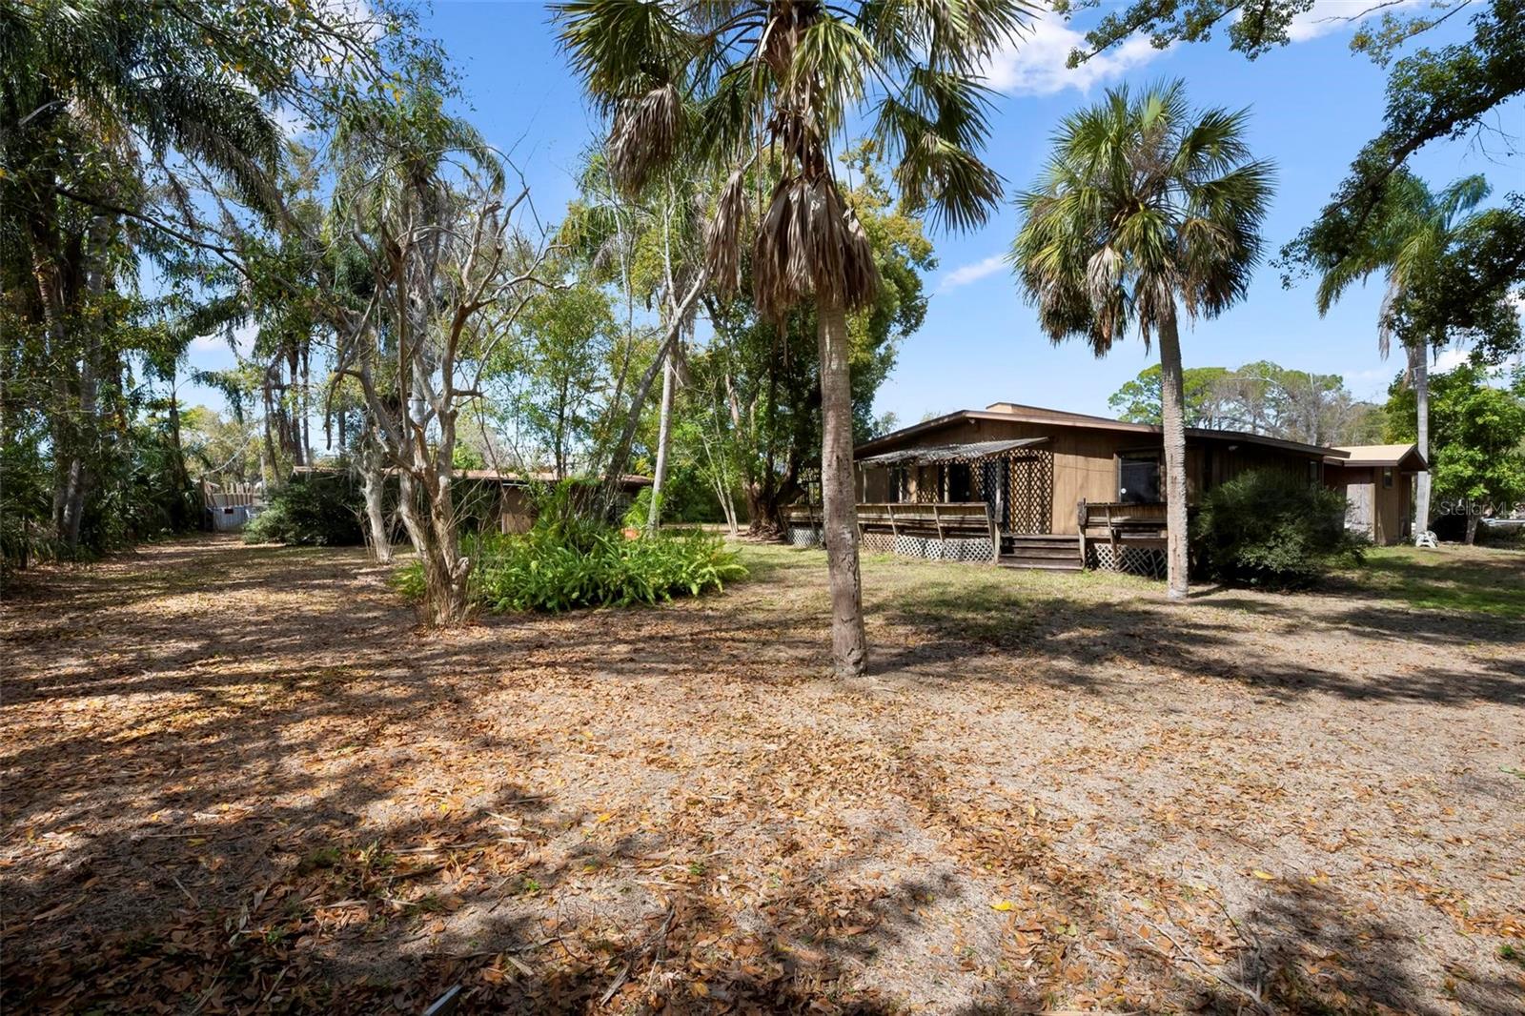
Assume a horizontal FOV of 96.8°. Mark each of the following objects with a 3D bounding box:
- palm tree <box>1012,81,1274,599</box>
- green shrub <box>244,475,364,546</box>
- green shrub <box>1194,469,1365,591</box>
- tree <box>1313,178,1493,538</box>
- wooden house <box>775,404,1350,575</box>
[{"bbox_3d":[6.400,-2.850,11.400,3.950,8.600,3.950,0,0,29],"label":"palm tree"},{"bbox_3d":[-17.800,0.030,26.300,3.900,2.650,3.300,0,0,-34],"label":"green shrub"},{"bbox_3d":[10.700,0.300,14.150,2.900,2.350,3.000,0,0,37],"label":"green shrub"},{"bbox_3d":[26.100,-6.000,27.500,5.900,14.900,5.900,0,0,43],"label":"tree"},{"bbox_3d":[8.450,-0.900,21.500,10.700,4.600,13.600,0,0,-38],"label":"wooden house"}]

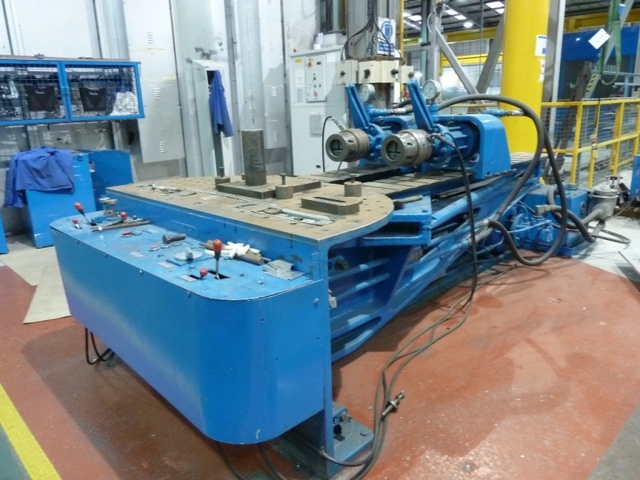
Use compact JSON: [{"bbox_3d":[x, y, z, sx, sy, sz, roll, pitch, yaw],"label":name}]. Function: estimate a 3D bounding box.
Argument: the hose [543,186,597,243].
[{"bbox_3d":[2.726,-0.261,5.034,0.780,0.640,0.380,-14,18,-41],"label":"hose"}]

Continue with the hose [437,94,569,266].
[{"bbox_3d":[1.512,-0.461,3.769,1.150,1.360,0.550,-14,18,-41],"label":"hose"}]

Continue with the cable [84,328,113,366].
[{"bbox_3d":[-1.393,0.666,2.920,0.160,0.220,0.140,-14,18,-41],"label":"cable"}]

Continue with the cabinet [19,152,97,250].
[{"bbox_3d":[-3.627,-0.576,6.426,0.800,1.200,0.440,-14,18,-41],"label":"cabinet"}]

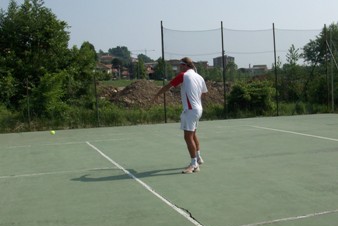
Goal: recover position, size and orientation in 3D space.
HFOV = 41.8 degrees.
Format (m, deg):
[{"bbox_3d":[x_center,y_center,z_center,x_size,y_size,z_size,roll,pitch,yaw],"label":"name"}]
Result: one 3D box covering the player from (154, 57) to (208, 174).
[{"bbox_3d":[0.235,0.045,7.650,0.800,1.860,0.640,0,4,27],"label":"player"}]

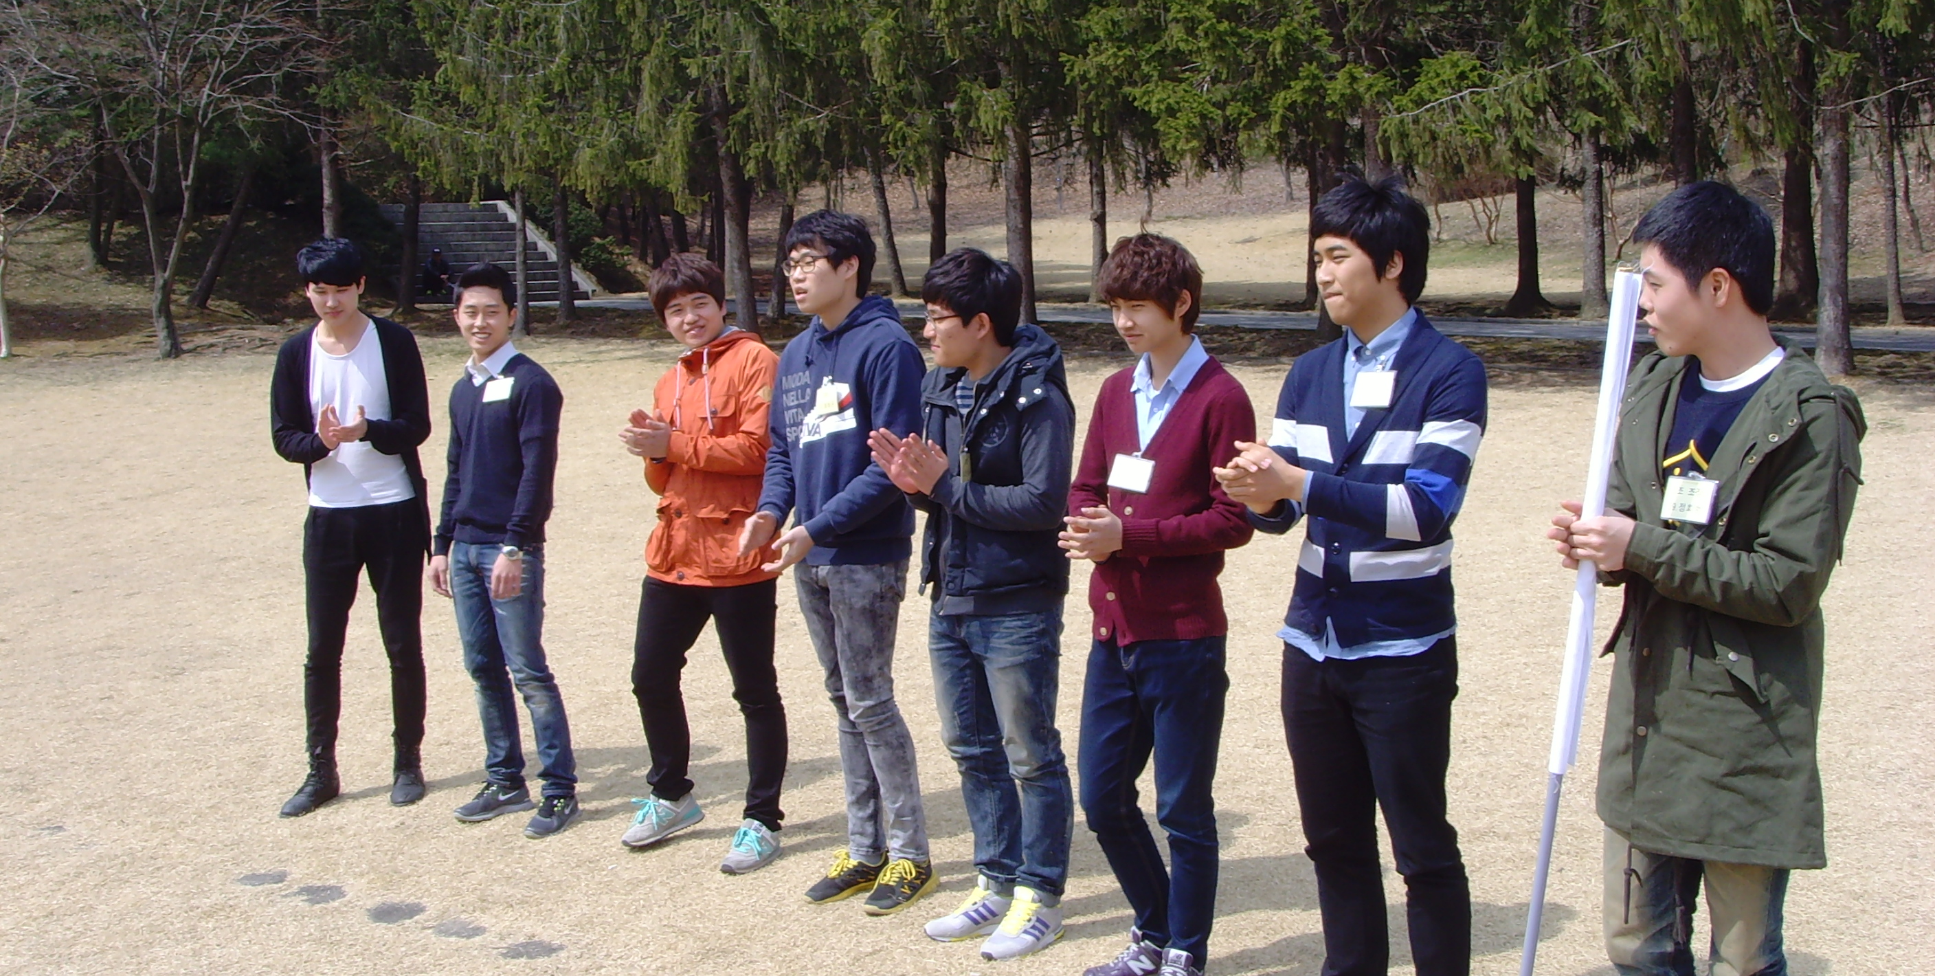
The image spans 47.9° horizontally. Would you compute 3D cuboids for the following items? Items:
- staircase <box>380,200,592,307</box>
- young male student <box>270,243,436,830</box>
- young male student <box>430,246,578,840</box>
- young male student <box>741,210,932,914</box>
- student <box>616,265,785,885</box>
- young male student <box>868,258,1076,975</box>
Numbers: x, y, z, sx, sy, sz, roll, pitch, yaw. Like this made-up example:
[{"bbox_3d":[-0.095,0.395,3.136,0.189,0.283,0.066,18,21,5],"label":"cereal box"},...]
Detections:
[{"bbox_3d":[-9.226,-4.229,38.926,3.800,1.850,3.200,-6,7,-40],"label":"staircase"},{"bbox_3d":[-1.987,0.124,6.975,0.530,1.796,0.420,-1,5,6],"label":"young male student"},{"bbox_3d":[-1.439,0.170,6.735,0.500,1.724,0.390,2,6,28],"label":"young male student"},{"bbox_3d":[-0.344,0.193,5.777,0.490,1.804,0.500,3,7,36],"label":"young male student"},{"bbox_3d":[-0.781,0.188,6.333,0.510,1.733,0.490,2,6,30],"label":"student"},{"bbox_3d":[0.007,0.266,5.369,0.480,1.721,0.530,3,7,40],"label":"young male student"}]

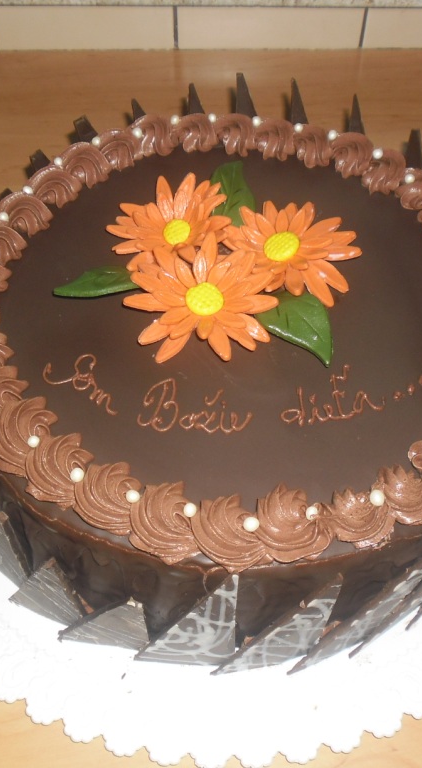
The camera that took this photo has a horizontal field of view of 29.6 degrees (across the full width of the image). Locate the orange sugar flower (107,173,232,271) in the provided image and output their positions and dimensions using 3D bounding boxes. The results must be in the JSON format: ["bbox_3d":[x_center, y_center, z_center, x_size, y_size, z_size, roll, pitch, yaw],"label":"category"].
[{"bbox_3d":[-0.020,-0.078,0.389,0.062,0.023,0.066,-1,54,0],"label":"orange sugar flower"}]

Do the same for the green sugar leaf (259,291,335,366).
[{"bbox_3d":[0.040,-0.028,0.361,0.032,0.010,0.056,-20,57,-13],"label":"green sugar leaf"}]

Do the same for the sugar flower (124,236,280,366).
[{"bbox_3d":[-0.004,-0.039,0.359,0.070,0.026,0.072,-1,54,0],"label":"sugar flower"}]

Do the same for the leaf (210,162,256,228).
[{"bbox_3d":[0.012,-0.096,0.410,0.026,0.010,0.055,5,55,4],"label":"leaf"}]

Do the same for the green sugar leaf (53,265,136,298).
[{"bbox_3d":[-0.046,-0.048,0.376,0.055,0.010,0.023,-8,55,-6],"label":"green sugar leaf"}]

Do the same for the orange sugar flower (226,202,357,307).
[{"bbox_3d":[0.039,-0.062,0.377,0.065,0.023,0.067,-1,54,0],"label":"orange sugar flower"}]

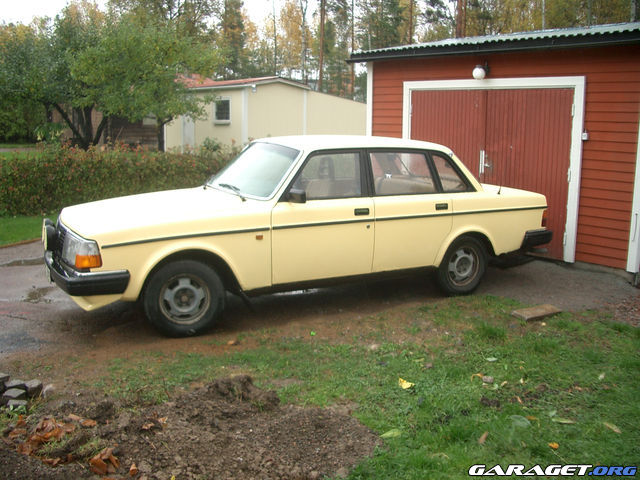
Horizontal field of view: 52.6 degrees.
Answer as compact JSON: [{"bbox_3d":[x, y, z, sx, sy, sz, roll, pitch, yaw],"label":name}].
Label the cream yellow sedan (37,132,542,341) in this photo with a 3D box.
[{"bbox_3d":[-0.025,-0.210,5.980,4.790,1.440,1.710,-4,10,-29],"label":"cream yellow sedan"}]

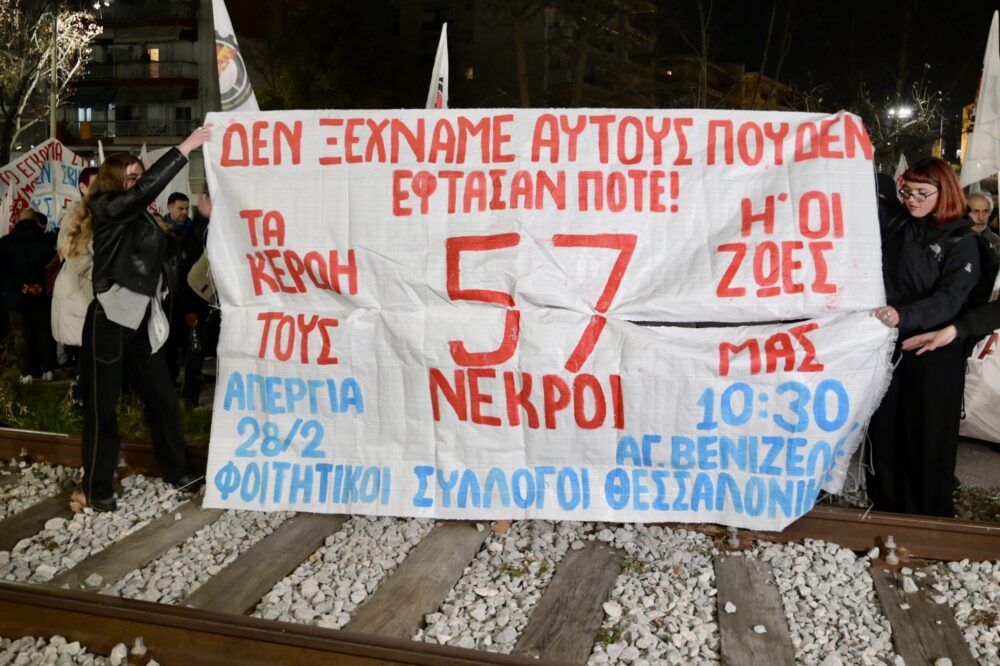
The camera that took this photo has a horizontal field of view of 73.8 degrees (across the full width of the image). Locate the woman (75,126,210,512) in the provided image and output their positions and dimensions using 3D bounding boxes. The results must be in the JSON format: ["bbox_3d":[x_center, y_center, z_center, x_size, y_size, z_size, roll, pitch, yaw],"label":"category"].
[{"bbox_3d":[-1.740,-0.050,3.270,0.630,1.850,0.500,1,6,9],"label":"woman"}]

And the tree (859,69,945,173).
[{"bbox_3d":[7.230,-2.250,12.000,1.600,4.700,1.500,0,5,0],"label":"tree"}]

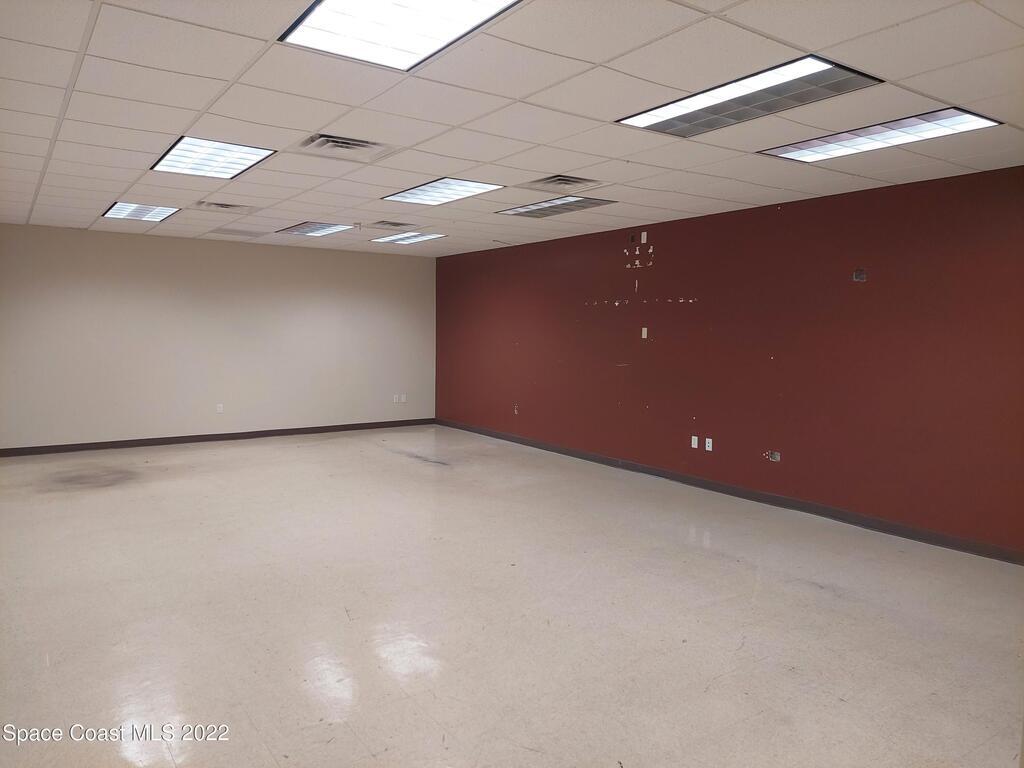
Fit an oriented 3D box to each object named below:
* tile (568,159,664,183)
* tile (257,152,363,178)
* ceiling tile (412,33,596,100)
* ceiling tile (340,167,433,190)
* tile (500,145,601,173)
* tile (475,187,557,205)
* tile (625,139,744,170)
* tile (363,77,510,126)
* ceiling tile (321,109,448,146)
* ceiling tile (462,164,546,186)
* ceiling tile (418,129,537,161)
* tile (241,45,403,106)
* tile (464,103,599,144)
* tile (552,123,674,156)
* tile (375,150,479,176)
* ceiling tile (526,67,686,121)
[{"bbox_3d":[0.762,-1.571,5.194,0.597,0.030,0.597,-3,6,-35],"label":"tile"},{"bbox_3d":[-1.451,-1.587,5.158,0.598,0.020,0.598,-3,6,-35],"label":"tile"},{"bbox_3d":[-0.043,-1.412,3.150,0.597,0.030,0.597,-3,6,-35],"label":"ceiling tile"},{"bbox_3d":[-0.944,-1.617,5.514,0.597,0.030,0.597,-3,6,-35],"label":"ceiling tile"},{"bbox_3d":[0.257,-1.542,4.867,0.598,0.020,0.598,-3,6,-35],"label":"tile"},{"bbox_3d":[0.047,-1.647,6.152,0.600,0.020,0.600,-3,6,-35],"label":"tile"},{"bbox_3d":[1.120,-1.528,4.706,0.597,0.030,0.597,-3,6,-35],"label":"tile"},{"bbox_3d":[-0.387,-1.434,3.609,0.600,0.020,0.600,-3,6,-35],"label":"tile"},{"bbox_3d":[-0.745,-1.502,4.146,0.597,0.030,0.597,-3,6,-35],"label":"ceiling tile"},{"bbox_3d":[-0.095,-1.586,5.364,0.598,0.020,0.598,-3,6,-35],"label":"ceiling tile"},{"bbox_3d":[-0.244,-1.519,4.517,0.598,0.020,0.598,-3,6,-35],"label":"ceiling tile"},{"bbox_3d":[-0.885,-1.409,3.257,0.600,0.020,0.600,-3,6,-35],"label":"tile"},{"bbox_3d":[0.110,-1.458,3.961,0.600,0.020,0.600,-3,6,-35],"label":"tile"},{"bbox_3d":[0.617,-1.504,4.359,0.597,0.030,0.597,-3,6,-35],"label":"tile"},{"bbox_3d":[-0.595,-1.551,4.952,0.600,0.020,0.600,-3,6,-35],"label":"tile"},{"bbox_3d":[0.460,-1.435,3.499,0.597,0.030,0.597,-3,6,-35],"label":"ceiling tile"}]

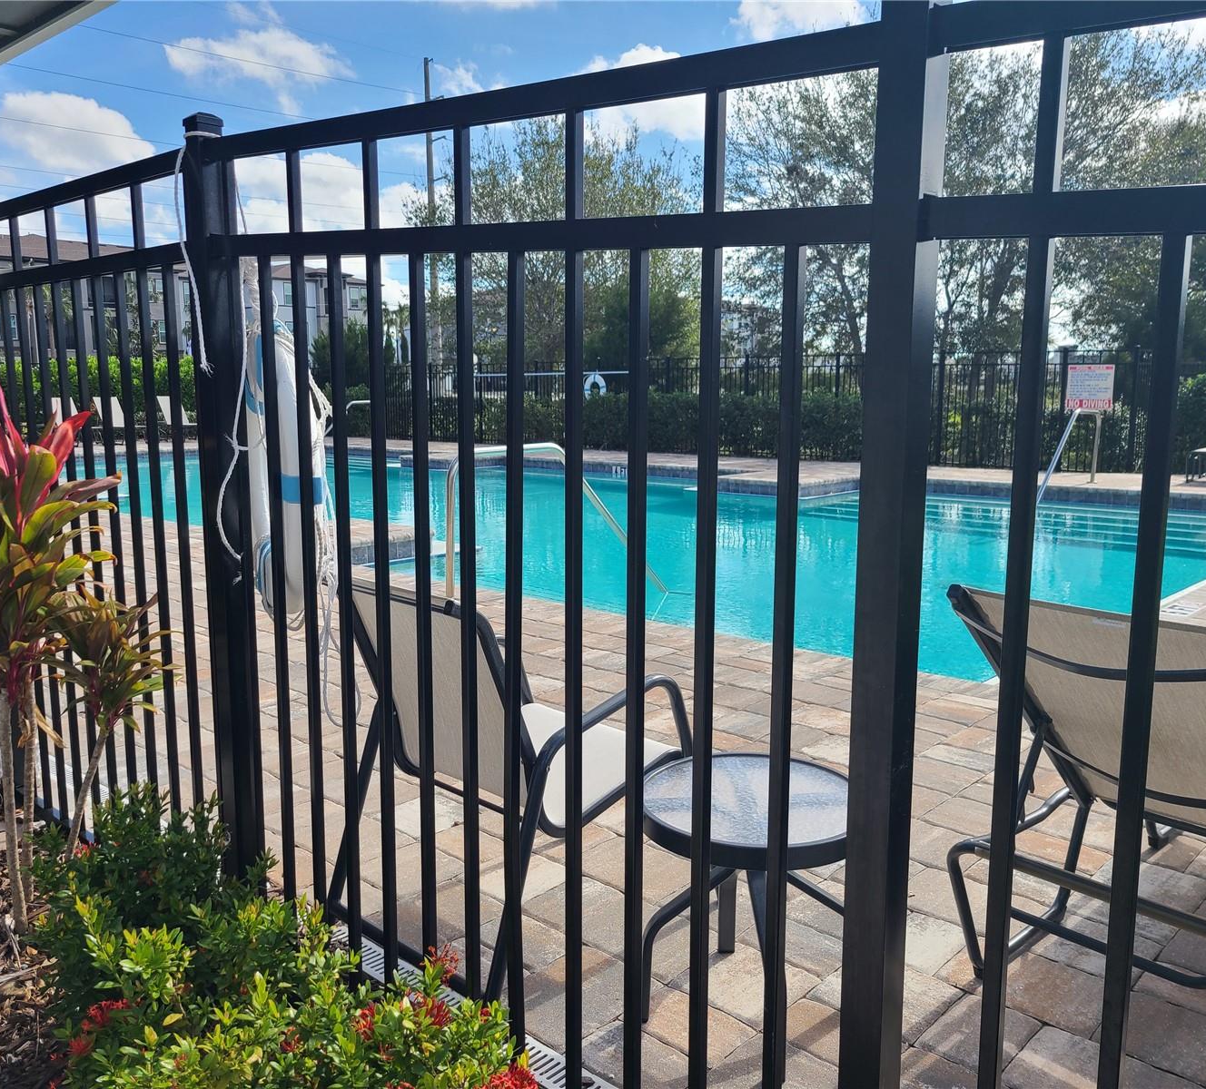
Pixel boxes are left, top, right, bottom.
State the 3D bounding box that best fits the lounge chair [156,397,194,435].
[{"bbox_3d":[-8.620,-2.644,22.544,1.650,0.980,0.640,8,12,41],"label":"lounge chair"}]

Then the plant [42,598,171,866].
[{"bbox_3d":[-1.300,0.494,2.872,0.350,0.760,0.330,-4,9,-24],"label":"plant"}]

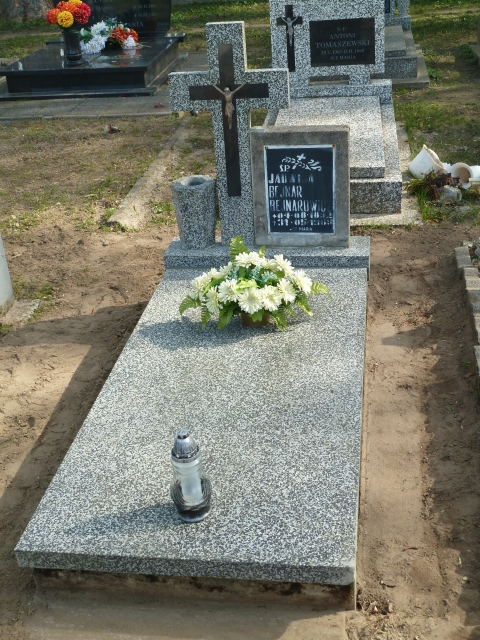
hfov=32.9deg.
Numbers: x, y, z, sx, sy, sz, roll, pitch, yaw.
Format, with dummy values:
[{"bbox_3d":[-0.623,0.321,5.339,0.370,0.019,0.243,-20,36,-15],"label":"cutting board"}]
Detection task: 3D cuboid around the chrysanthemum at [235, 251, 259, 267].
[{"bbox_3d":[0.027,-0.235,3.154,0.092,0.055,0.090,-5,21,12],"label":"chrysanthemum"}]

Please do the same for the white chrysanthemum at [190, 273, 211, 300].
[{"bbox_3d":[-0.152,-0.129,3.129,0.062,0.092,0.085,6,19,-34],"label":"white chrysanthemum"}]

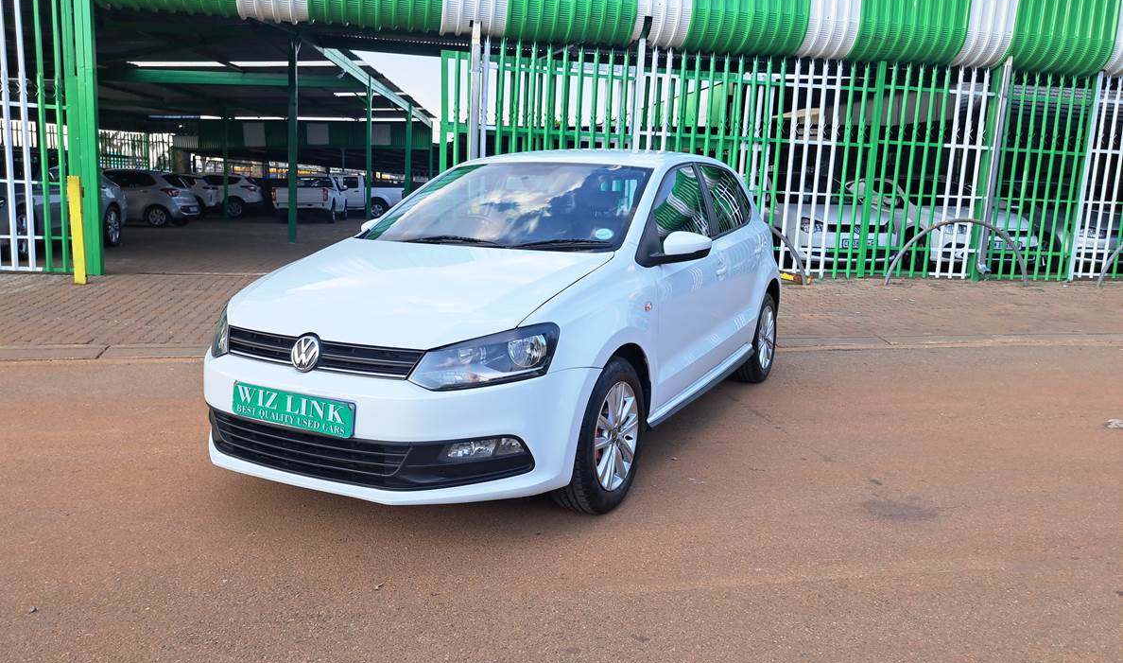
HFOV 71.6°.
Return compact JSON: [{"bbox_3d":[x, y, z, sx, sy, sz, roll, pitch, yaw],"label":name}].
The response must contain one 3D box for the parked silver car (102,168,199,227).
[{"bbox_3d":[-12.135,-3.669,21.423,3.870,1.540,1.690,0,10,-5],"label":"parked silver car"}]

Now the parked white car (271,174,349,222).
[{"bbox_3d":[-8.537,-4.652,26.950,1.770,1.660,4.950,0,10,-7],"label":"parked white car"}]

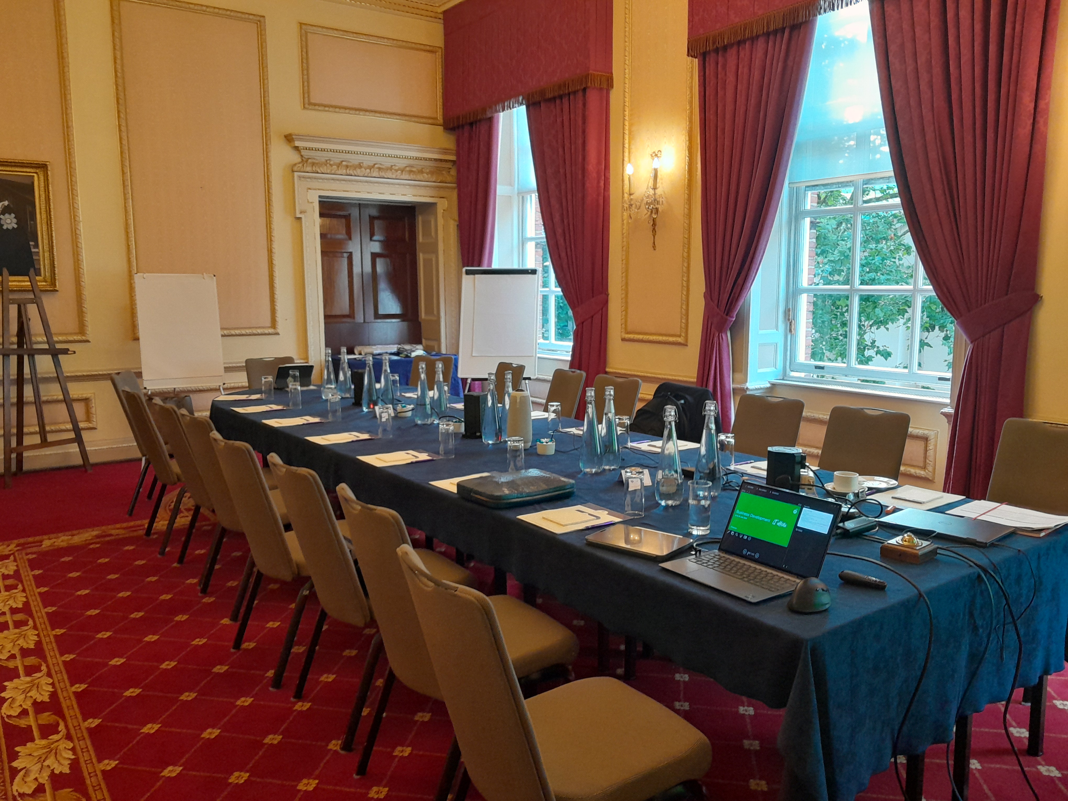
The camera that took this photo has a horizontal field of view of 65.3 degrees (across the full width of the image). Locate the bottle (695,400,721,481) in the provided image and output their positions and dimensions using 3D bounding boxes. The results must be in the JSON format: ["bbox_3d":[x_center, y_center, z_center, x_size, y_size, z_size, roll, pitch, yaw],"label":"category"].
[{"bbox_3d":[0.624,0.167,2.960,0.091,0.325,0.091,0,8,0],"label":"bottle"}]

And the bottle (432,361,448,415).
[{"bbox_3d":[-0.504,-0.049,4.449,0.086,0.326,0.086,0,8,0],"label":"bottle"}]

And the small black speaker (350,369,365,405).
[{"bbox_3d":[-1.108,-0.082,5.410,0.120,0.213,0.120,-6,9,-34],"label":"small black speaker"}]

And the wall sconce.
[{"bbox_3d":[0.836,-1.486,6.195,0.210,0.720,0.390,-6,9,-34],"label":"wall sconce"}]

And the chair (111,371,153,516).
[{"bbox_3d":[-2.480,0.276,5.691,0.600,0.905,0.465,-2,8,-10],"label":"chair"}]

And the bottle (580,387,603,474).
[{"bbox_3d":[0.224,0.116,3.239,0.086,0.326,0.086,0,8,0],"label":"bottle"}]

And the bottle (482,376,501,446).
[{"bbox_3d":[-0.198,0.039,3.942,0.091,0.325,0.091,0,8,0],"label":"bottle"}]

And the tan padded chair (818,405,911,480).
[{"bbox_3d":[1.298,0.533,3.714,0.615,0.937,0.460,-6,9,-35],"label":"tan padded chair"}]

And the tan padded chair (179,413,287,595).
[{"bbox_3d":[-1.286,0.502,3.967,0.600,0.905,0.465,-6,10,-37],"label":"tan padded chair"}]

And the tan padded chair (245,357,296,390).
[{"bbox_3d":[-1.901,0.149,6.378,0.450,0.915,0.610,-6,10,-35],"label":"tan padded chair"}]

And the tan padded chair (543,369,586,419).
[{"bbox_3d":[0.000,0.277,5.402,0.610,0.915,0.450,-5,9,-29],"label":"tan padded chair"}]

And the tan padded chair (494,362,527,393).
[{"bbox_3d":[-0.416,0.215,6.095,0.615,0.937,0.460,-5,9,-30],"label":"tan padded chair"}]

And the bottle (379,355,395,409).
[{"bbox_3d":[-0.910,-0.118,5.135,0.091,0.325,0.091,-6,9,-34],"label":"bottle"}]

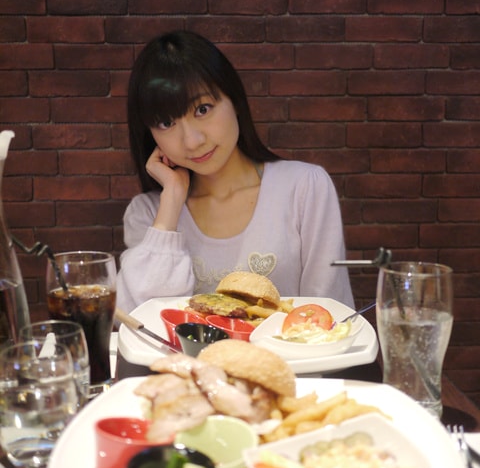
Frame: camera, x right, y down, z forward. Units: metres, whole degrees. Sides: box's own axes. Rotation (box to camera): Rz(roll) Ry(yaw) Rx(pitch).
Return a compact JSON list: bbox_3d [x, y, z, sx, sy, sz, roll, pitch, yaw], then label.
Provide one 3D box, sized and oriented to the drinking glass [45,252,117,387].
[{"bbox_3d":[-0.182,0.104,0.850,0.081,0.158,0.081,0,9,0],"label":"drinking glass"}]

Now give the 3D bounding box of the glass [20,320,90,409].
[{"bbox_3d":[-0.186,0.148,0.745,0.072,0.104,0.072,0,9,0],"label":"glass"}]

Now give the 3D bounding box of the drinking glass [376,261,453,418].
[{"bbox_3d":[0.184,0.115,0.780,0.082,0.158,0.082,0,9,0],"label":"drinking glass"}]

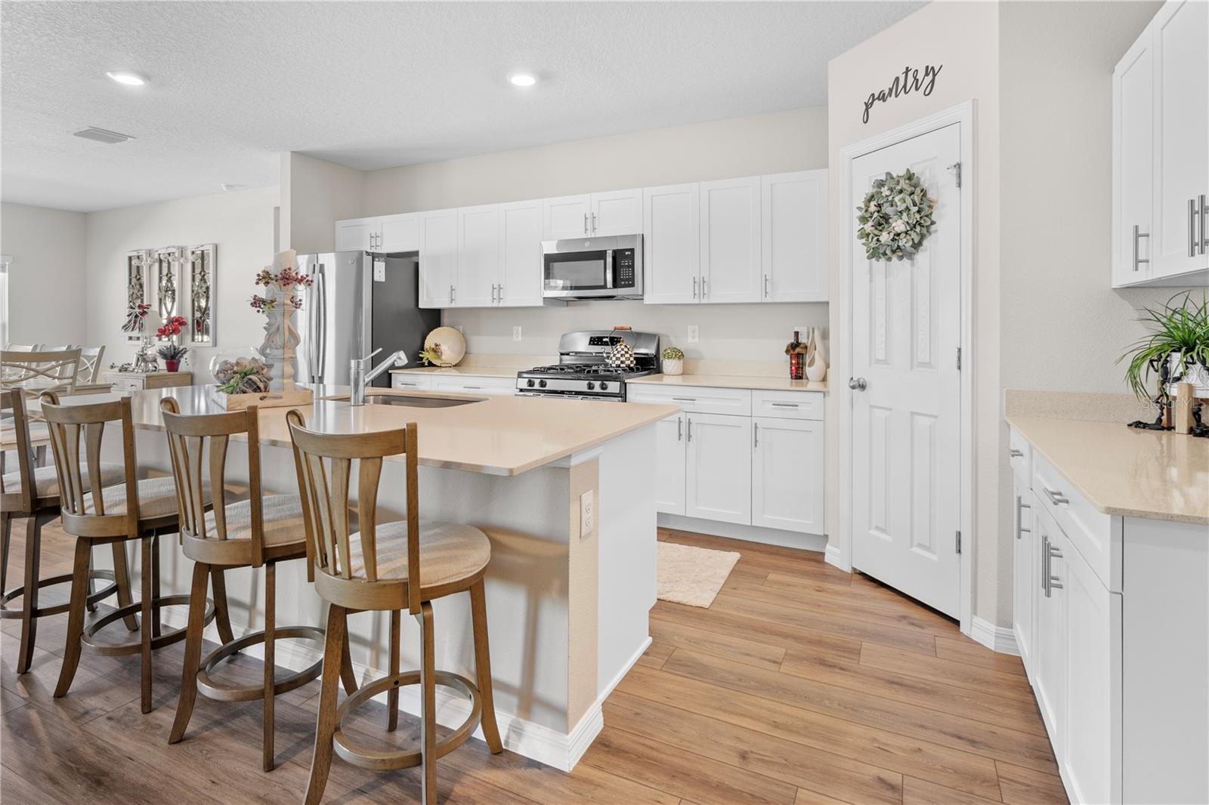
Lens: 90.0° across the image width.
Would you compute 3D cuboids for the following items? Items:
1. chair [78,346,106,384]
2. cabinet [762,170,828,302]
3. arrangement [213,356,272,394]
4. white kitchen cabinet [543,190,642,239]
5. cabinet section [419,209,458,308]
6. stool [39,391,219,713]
[{"bbox_3d":[-4.755,0.037,5.225,0.470,1.050,0.560,2,4,27],"label":"chair"},{"bbox_3d":[1.193,-0.998,3.726,0.383,0.765,0.327,2,5,25],"label":"cabinet"},{"bbox_3d":[-1.643,-0.120,2.757,0.270,0.190,0.230,-2,4,-31],"label":"arrangement"},{"bbox_3d":[-0.018,-1.301,4.295,0.758,0.297,0.327,2,5,25],"label":"white kitchen cabinet"},{"bbox_3d":[-1.229,-1.136,4.863,0.378,0.765,0.327,2,5,25],"label":"cabinet section"},{"bbox_3d":[-1.601,0.453,2.120,0.475,0.995,0.490,2,4,27],"label":"stool"}]

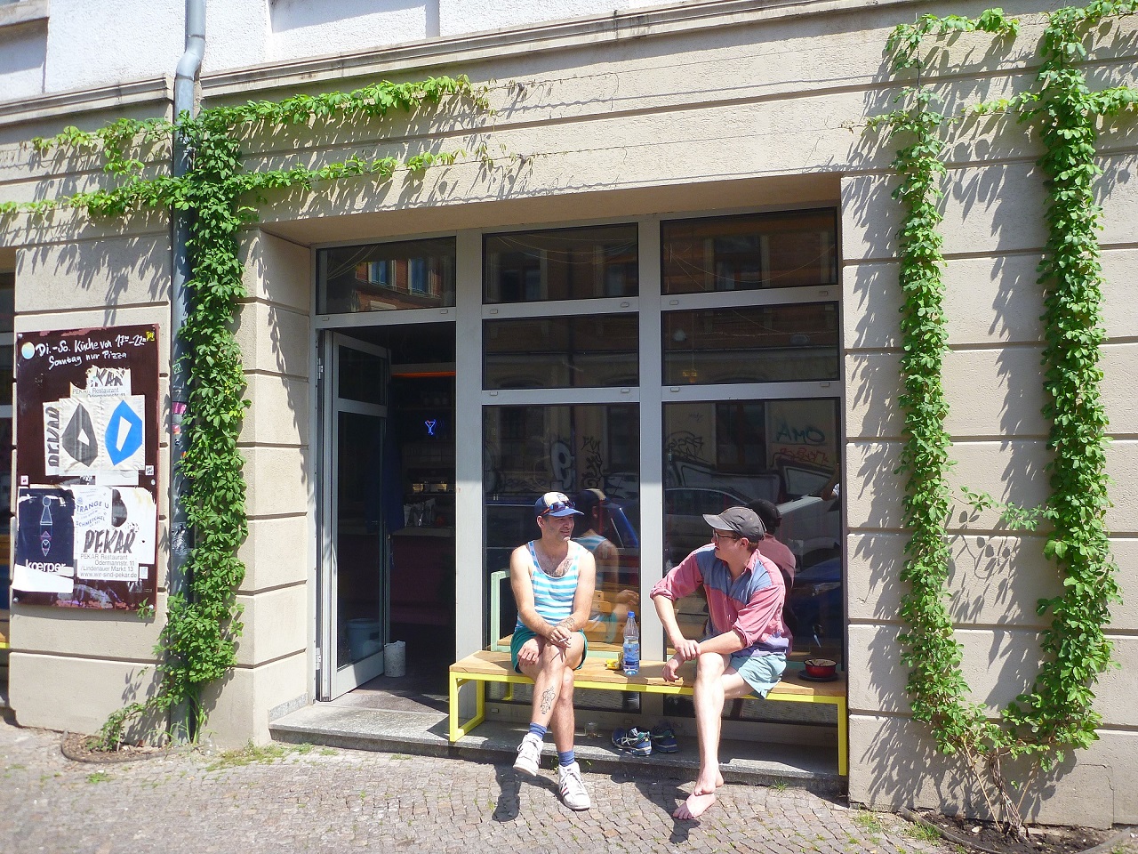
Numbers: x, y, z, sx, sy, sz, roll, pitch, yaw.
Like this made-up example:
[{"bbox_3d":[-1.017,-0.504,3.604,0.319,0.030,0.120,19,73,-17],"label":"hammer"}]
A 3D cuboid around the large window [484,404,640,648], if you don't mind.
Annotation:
[{"bbox_3d":[-0.047,0.654,4.995,0.893,1.562,0.060,-1,-2,16],"label":"large window"}]

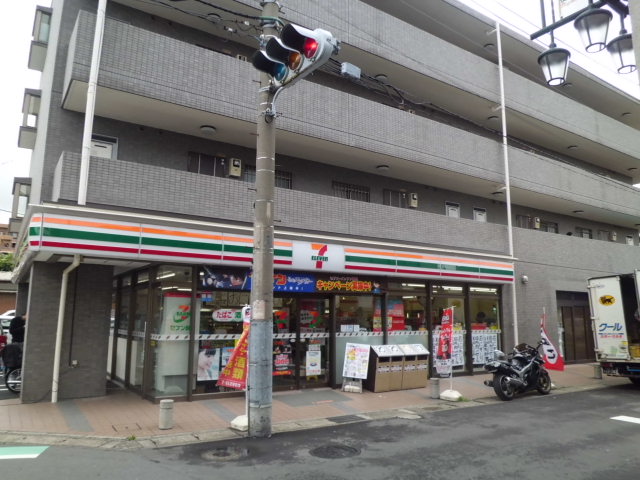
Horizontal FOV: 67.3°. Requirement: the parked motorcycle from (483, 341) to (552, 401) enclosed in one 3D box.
[{"bbox_3d":[4.289,2.800,10.444,2.100,1.130,0.720,7,-12,-35],"label":"parked motorcycle"}]

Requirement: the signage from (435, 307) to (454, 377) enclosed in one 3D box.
[{"bbox_3d":[2.665,2.198,10.408,0.120,1.431,0.450,6,-12,-32],"label":"signage"}]

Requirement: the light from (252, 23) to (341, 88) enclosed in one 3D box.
[{"bbox_3d":[-0.379,-2.391,6.347,0.550,0.420,1.220,6,-12,-32],"label":"light"}]

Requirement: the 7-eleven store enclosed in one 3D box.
[{"bbox_3d":[-1.641,2.331,14.890,13.152,3.542,8.193,6,-12,-32],"label":"7-eleven store"}]

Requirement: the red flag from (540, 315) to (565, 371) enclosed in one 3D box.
[{"bbox_3d":[5.778,2.514,11.905,0.140,1.329,0.520,6,-12,-32],"label":"red flag"}]

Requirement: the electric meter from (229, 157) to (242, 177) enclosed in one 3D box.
[{"bbox_3d":[-2.269,-1.946,12.954,0.240,0.440,0.130,6,-12,-32],"label":"electric meter"}]

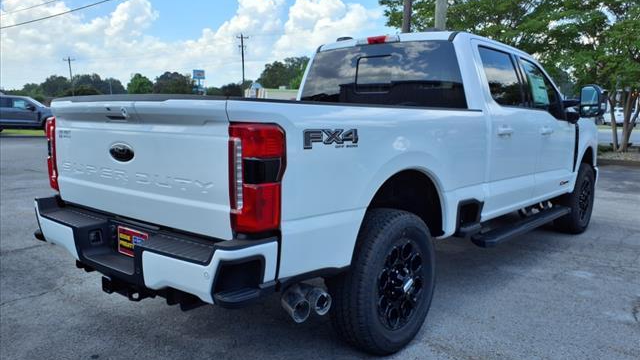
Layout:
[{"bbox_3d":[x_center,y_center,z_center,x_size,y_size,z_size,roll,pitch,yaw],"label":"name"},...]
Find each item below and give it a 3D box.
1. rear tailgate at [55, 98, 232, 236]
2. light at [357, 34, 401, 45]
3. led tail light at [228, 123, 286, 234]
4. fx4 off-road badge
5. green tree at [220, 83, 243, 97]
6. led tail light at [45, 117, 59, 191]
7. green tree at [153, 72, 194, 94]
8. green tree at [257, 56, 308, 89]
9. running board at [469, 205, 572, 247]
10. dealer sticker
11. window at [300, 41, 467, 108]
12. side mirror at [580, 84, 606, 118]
[{"bbox_3d":[-0.951,-0.119,2.557,1.650,0.600,0.120,6,8,40],"label":"rear tailgate"},{"bbox_3d":[0.475,-1.155,4.077,0.420,0.055,0.060,6,8,40],"label":"light"},{"bbox_3d":[-0.248,-0.011,1.998,0.145,0.440,0.200,6,8,40],"label":"led tail light"},{"bbox_3d":[0.059,-0.183,2.226,0.015,0.090,0.385,6,8,40],"label":"fx4 off-road badge"},{"bbox_3d":[-14.789,-12.507,82.795,5.000,7.250,5.000,-1,7,-10],"label":"green tree"},{"bbox_3d":[-1.604,-0.167,3.160,0.150,0.450,0.200,6,8,40],"label":"led tail light"},{"bbox_3d":[-22.399,-12.186,75.877,7.500,8.200,7.000,-2,7,-16],"label":"green tree"},{"bbox_3d":[-4.648,-11.320,64.941,7.800,9.350,7.500,0,7,-4],"label":"green tree"},{"bbox_3d":[1.827,0.377,4.403,0.170,0.080,2.170,6,8,40],"label":"running board"},{"bbox_3d":[-0.982,0.340,2.611,0.305,0.152,0.020,6,8,40],"label":"dealer sticker"},{"bbox_3d":[0.447,-0.822,4.087,1.570,0.540,0.100,6,0,40],"label":"window"},{"bbox_3d":[2.630,-0.755,4.803,0.215,0.320,0.180,6,8,40],"label":"side mirror"}]

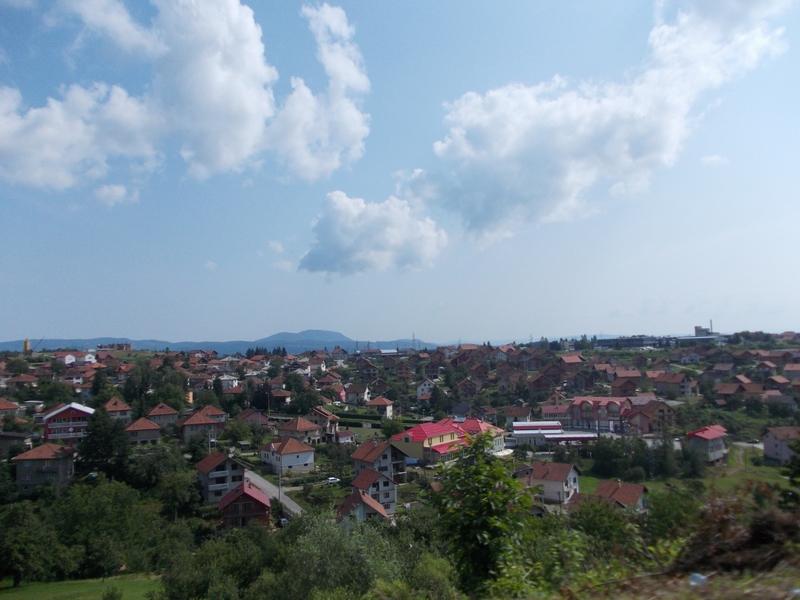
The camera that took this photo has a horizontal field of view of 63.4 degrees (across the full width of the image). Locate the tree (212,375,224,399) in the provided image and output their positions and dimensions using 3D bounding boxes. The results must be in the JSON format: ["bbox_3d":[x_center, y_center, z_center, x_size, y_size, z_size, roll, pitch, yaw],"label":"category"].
[{"bbox_3d":[-93.960,45.300,335.000,5.800,11.300,5.800,1,-4,-16],"label":"tree"}]

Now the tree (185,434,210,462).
[{"bbox_3d":[-59.460,43.310,190.000,7.200,8.800,7.200,1,-4,-17],"label":"tree"}]

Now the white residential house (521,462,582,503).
[{"bbox_3d":[39.200,45.710,165.070,10.600,8.400,10.200,-3,-5,38],"label":"white residential house"}]

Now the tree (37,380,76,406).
[{"bbox_3d":[-130.053,35.590,245.000,15.145,10.223,13.630,2,-4,-28],"label":"tree"}]

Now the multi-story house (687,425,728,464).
[{"bbox_3d":[85.200,40.200,178.000,7.400,8.600,11.800,-4,-5,43],"label":"multi-story house"}]

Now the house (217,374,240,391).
[{"bbox_3d":[-94.020,45.463,355.000,8.700,8.800,8.700,-1,-4,10],"label":"house"}]

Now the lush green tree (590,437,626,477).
[{"bbox_3d":[53.550,40.647,167.000,8.774,10.839,8.774,-1,-4,18],"label":"lush green tree"}]

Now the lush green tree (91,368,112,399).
[{"bbox_3d":[-143.920,40.740,312.000,9.000,15.000,9.000,2,-5,-25],"label":"lush green tree"}]

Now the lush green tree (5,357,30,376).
[{"bbox_3d":[-198.018,34.556,335.000,13.460,10.613,12.787,2,-4,-31],"label":"lush green tree"}]

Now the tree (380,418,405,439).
[{"bbox_3d":[-2.570,44.080,222.000,7.800,7.200,7.800,0,-4,-1],"label":"tree"}]

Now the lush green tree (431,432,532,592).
[{"bbox_3d":[1.448,3.776,11.500,1.813,2.844,1.813,0,-4,7],"label":"lush green tree"}]

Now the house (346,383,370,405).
[{"bbox_3d":[-20.900,46.400,325.000,10.300,9.200,10.000,-2,-4,20],"label":"house"}]

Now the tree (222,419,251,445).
[{"bbox_3d":[-51.291,41.252,203.000,8.784,8.156,8.784,1,-4,-14],"label":"tree"}]

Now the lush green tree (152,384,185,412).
[{"bbox_3d":[-97.010,40.680,270.000,12.000,12.000,12.000,2,-4,-20],"label":"lush green tree"}]

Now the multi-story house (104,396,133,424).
[{"bbox_3d":[-107.010,42.580,246.000,8.800,9.900,8.800,3,-5,-32],"label":"multi-story house"}]

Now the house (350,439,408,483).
[{"bbox_3d":[-5.580,43.850,174.600,11.300,10.700,10.500,3,-5,-37],"label":"house"}]

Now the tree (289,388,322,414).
[{"bbox_3d":[-38.229,40.941,262.000,13.200,10.800,11.000,1,-4,-8],"label":"tree"}]

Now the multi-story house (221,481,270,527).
[{"bbox_3d":[-29.397,38.796,122.734,9.000,6.500,9.200,1,-4,-14],"label":"multi-story house"}]

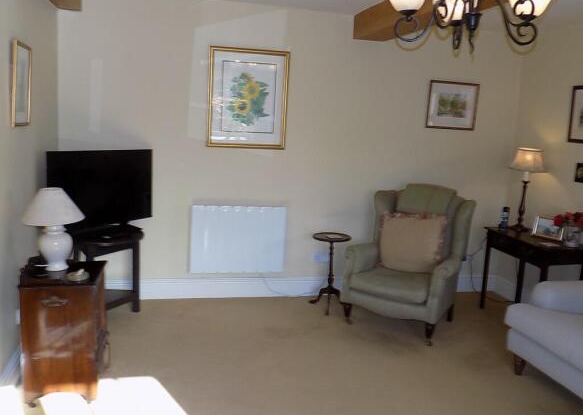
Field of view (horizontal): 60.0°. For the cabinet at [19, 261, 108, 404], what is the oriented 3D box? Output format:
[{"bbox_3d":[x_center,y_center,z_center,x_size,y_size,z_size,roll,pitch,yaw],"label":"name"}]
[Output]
[{"bbox_3d":[-1.208,0.649,2.732,0.358,0.636,0.472,1,9,-13],"label":"cabinet"}]

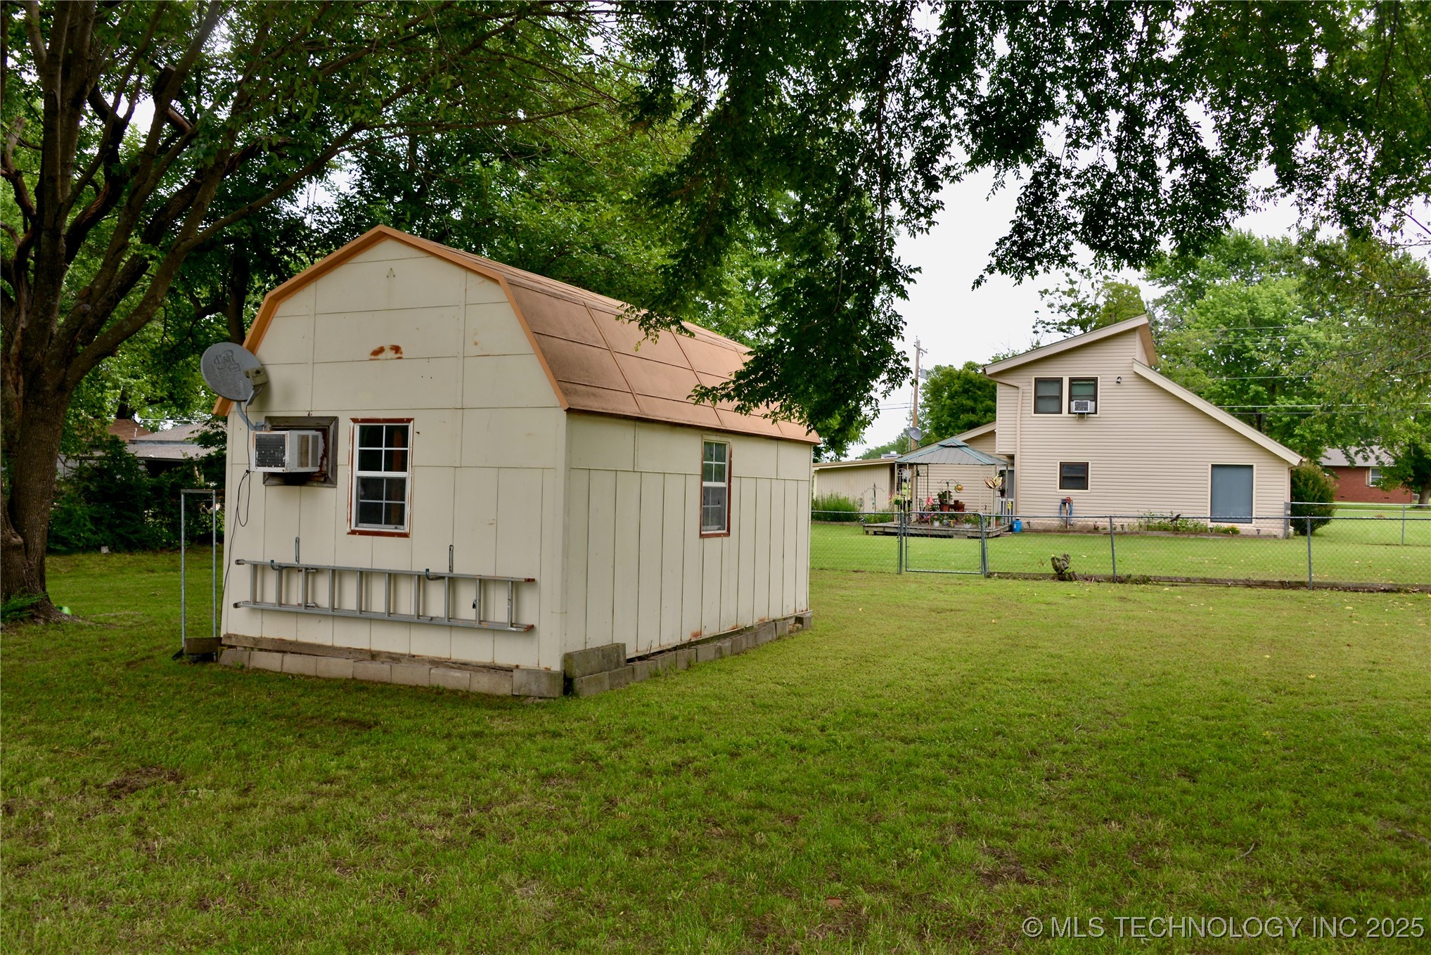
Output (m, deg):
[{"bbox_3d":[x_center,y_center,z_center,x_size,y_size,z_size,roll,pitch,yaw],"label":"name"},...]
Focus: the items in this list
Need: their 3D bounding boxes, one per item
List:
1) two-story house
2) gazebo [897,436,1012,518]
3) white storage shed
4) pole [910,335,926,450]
[{"bbox_3d":[16.424,-1.717,43.265,10.600,7.600,10.000,1,-1,23],"label":"two-story house"},{"bbox_3d":[7.931,0.224,37.035,3.150,2.850,3.100,1,-1,23],"label":"gazebo"},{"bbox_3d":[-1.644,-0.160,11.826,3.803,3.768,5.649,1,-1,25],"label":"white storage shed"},{"bbox_3d":[9.899,-2.397,54.944,0.900,9.021,1.000,1,-1,0],"label":"pole"}]

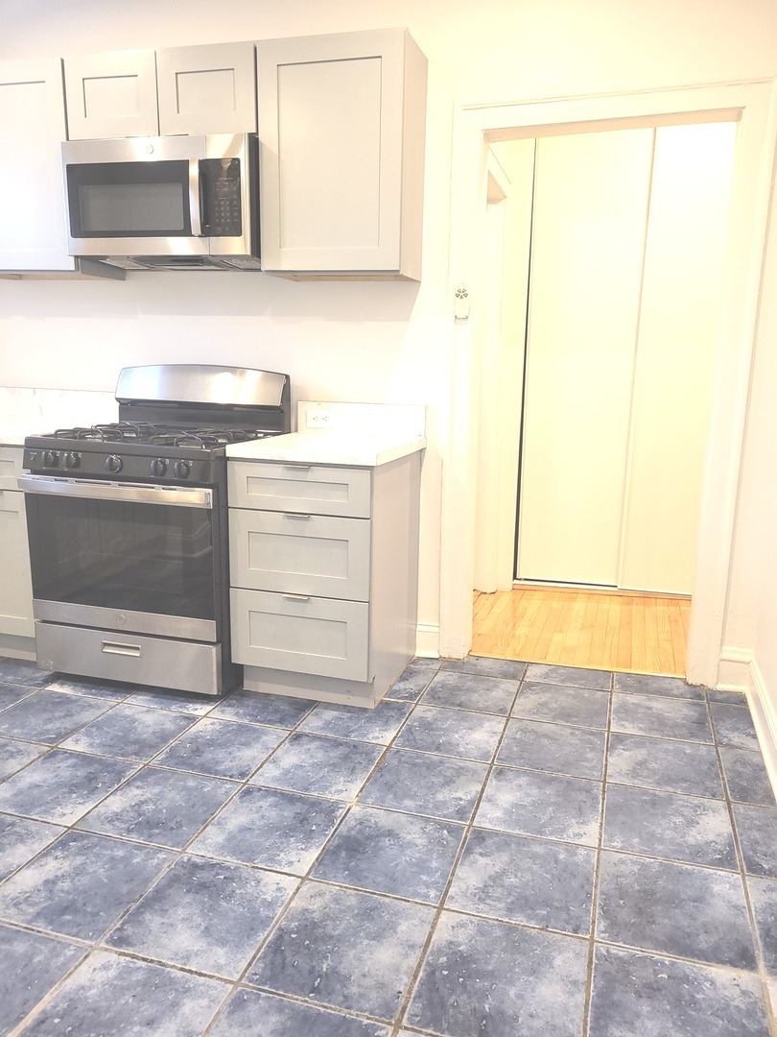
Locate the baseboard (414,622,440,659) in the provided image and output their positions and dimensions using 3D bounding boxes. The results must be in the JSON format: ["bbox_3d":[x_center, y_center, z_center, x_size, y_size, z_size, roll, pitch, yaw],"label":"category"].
[{"bbox_3d":[0.160,0.508,3.210,0.102,0.147,0.018,5,12,15],"label":"baseboard"}]

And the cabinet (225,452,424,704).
[{"bbox_3d":[-0.220,0.184,2.929,0.512,0.876,0.638,5,12,15],"label":"cabinet"}]

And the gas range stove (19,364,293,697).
[{"bbox_3d":[-0.857,-0.003,3.032,0.767,1.172,0.685,5,12,15],"label":"gas range stove"}]

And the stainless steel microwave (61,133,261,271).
[{"bbox_3d":[-0.790,-1.183,2.957,0.757,0.404,0.395,5,12,15],"label":"stainless steel microwave"}]

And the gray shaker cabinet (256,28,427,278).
[{"bbox_3d":[-0.159,-1.262,2.800,0.523,0.763,0.315,5,12,15],"label":"gray shaker cabinet"}]

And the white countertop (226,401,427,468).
[{"bbox_3d":[-0.195,-0.320,2.816,0.525,0.158,0.652,5,12,15],"label":"white countertop"}]

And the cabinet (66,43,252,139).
[{"bbox_3d":[-0.776,-1.538,2.925,0.768,0.300,0.315,5,12,15],"label":"cabinet"}]

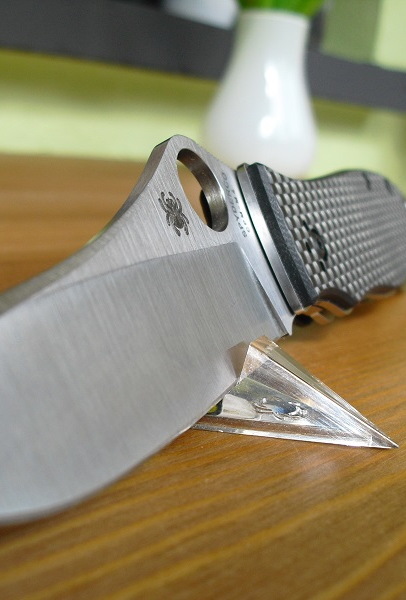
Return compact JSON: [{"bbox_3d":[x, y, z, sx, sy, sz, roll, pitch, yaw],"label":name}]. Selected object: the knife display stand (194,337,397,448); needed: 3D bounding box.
[{"bbox_3d":[0.004,0.010,0.114,0.042,0.009,0.022,6,11,-4],"label":"knife display stand"}]

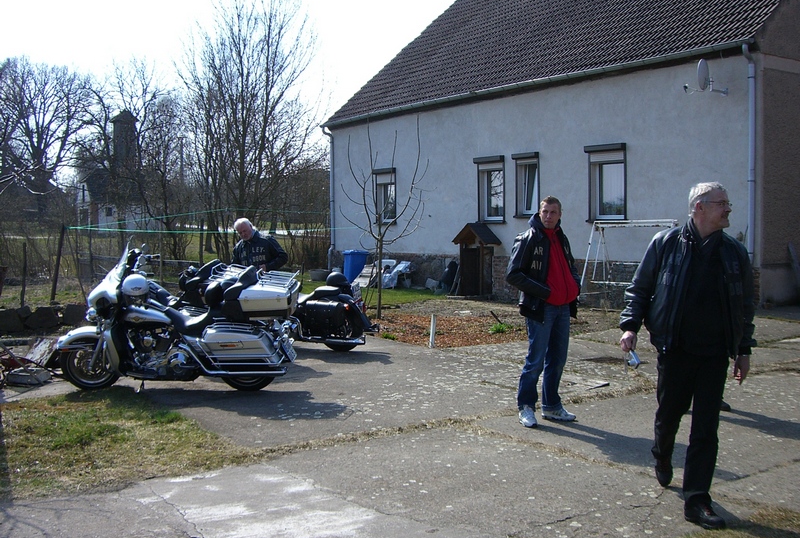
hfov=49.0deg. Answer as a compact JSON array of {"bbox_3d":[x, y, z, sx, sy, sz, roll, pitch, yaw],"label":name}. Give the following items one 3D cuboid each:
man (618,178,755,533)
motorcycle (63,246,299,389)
[{"bbox_3d":[1.590,0.422,4.863,0.680,1.830,0.580,0,3,-3],"label":"man"},{"bbox_3d":[-2.172,0.460,8.678,2.450,1.420,0.920,0,3,7],"label":"motorcycle"}]

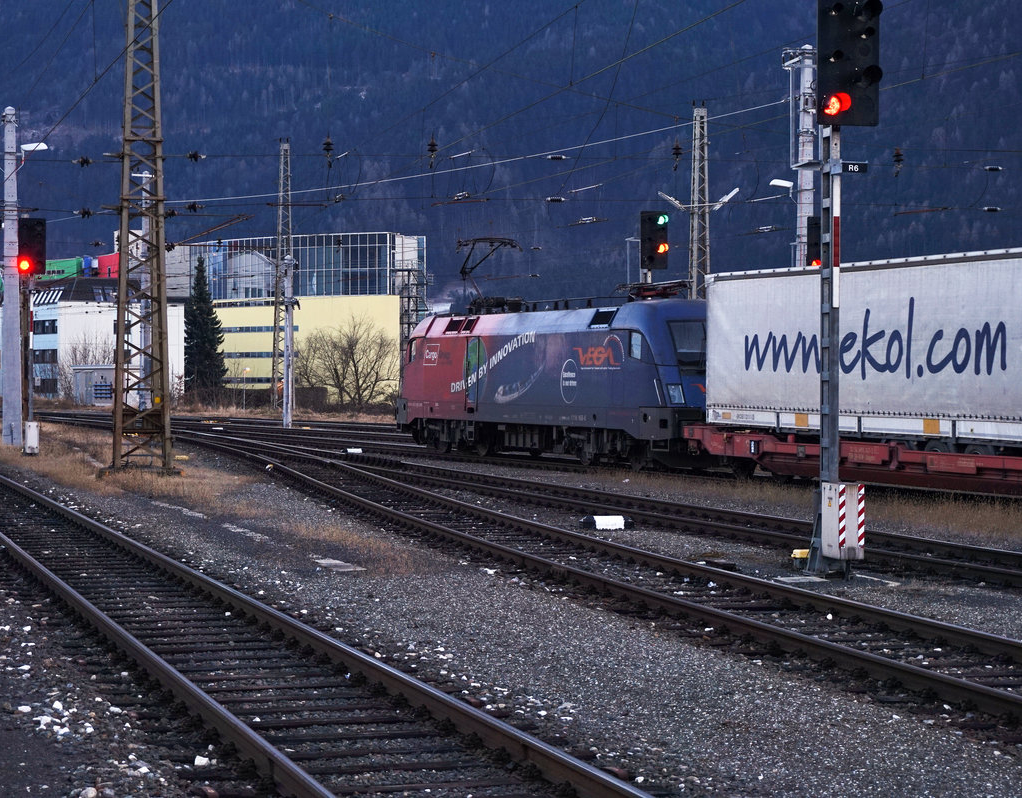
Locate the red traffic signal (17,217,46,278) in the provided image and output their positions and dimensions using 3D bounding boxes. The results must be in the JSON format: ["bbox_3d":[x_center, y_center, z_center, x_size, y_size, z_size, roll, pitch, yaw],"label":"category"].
[{"bbox_3d":[-13.560,-4.287,62.200,0.800,1.700,0.400,0,1,-16],"label":"red traffic signal"}]

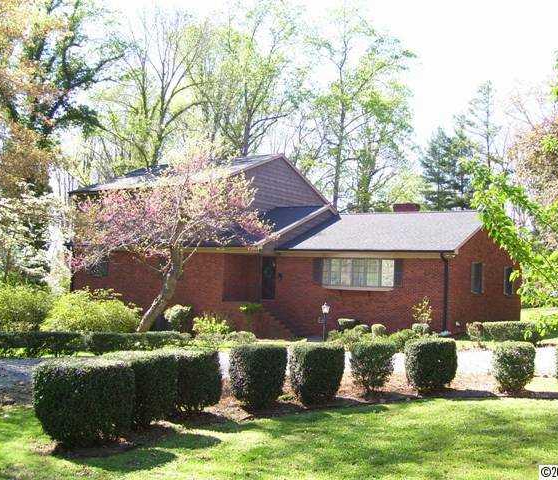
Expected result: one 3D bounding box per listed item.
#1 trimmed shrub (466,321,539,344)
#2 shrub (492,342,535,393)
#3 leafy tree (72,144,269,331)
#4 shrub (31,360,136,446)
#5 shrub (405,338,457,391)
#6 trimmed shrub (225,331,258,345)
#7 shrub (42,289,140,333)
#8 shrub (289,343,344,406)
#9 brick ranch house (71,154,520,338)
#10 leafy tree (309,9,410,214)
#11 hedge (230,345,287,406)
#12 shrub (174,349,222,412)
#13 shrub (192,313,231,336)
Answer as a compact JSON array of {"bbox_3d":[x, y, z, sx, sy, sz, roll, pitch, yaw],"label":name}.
[{"bbox_3d":[8.563,3.455,25.500,2.500,0.850,1.100,0,-1,0],"label":"trimmed shrub"},{"bbox_3d":[4.039,2.203,11.463,0.727,0.828,0.727,2,-3,0],"label":"shrub"},{"bbox_3d":[-3.668,0.323,22.500,6.500,6.800,6.000,0,-1,0],"label":"leafy tree"},{"bbox_3d":[-2.425,1.966,8.300,1.120,0.940,0.930,0,-1,-17],"label":"shrub"},{"bbox_3d":[2.979,2.410,13.000,0.880,0.930,0.800,0,-1,-12],"label":"shrub"},{"bbox_3d":[-1.388,3.492,24.000,1.150,0.620,1.050,0,-1,0],"label":"trimmed shrub"},{"bbox_3d":[-6.514,2.783,23.000,3.200,2.000,2.800,0,-1,-20],"label":"shrub"},{"bbox_3d":[0.549,1.921,9.494,0.747,0.858,0.747,2,-3,0],"label":"shrub"},{"bbox_3d":[0.031,-0.016,36.953,23.569,9.734,10.898,0,-4,36],"label":"brick ranch house"},{"bbox_3d":[6.531,-6.636,54.000,8.400,23.300,8.000,0,-1,0],"label":"leafy tree"},{"bbox_3d":[-0.282,1.870,9.151,0.768,0.848,0.768,2,-3,0],"label":"hedge"},{"bbox_3d":[-1.422,2.316,11.200,0.900,0.930,0.850,0,-1,-15],"label":"shrub"},{"bbox_3d":[-2.971,3.670,29.300,1.700,1.200,1.600,2,-3,0],"label":"shrub"}]

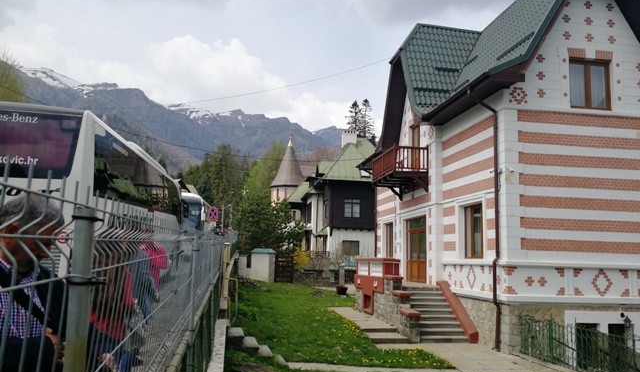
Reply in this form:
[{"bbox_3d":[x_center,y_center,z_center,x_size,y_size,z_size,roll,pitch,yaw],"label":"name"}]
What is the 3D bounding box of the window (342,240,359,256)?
[{"bbox_3d":[2.276,4.530,36.300,1.200,1.080,0.200,3,-8,-9],"label":"window"}]

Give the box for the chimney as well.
[{"bbox_3d":[2.379,-3.706,39.200,1.080,1.400,0.750,3,-8,-9],"label":"chimney"}]

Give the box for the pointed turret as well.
[{"bbox_3d":[-3.321,-1.623,54.000,3.900,7.000,3.900,3,-8,-9],"label":"pointed turret"}]

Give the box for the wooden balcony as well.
[{"bbox_3d":[3.444,-0.507,21.865,1.400,1.880,3.500,3,-8,-9],"label":"wooden balcony"}]

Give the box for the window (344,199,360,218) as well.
[{"bbox_3d":[2.351,1.637,36.000,1.220,1.350,0.200,3,-8,-9],"label":"window"}]

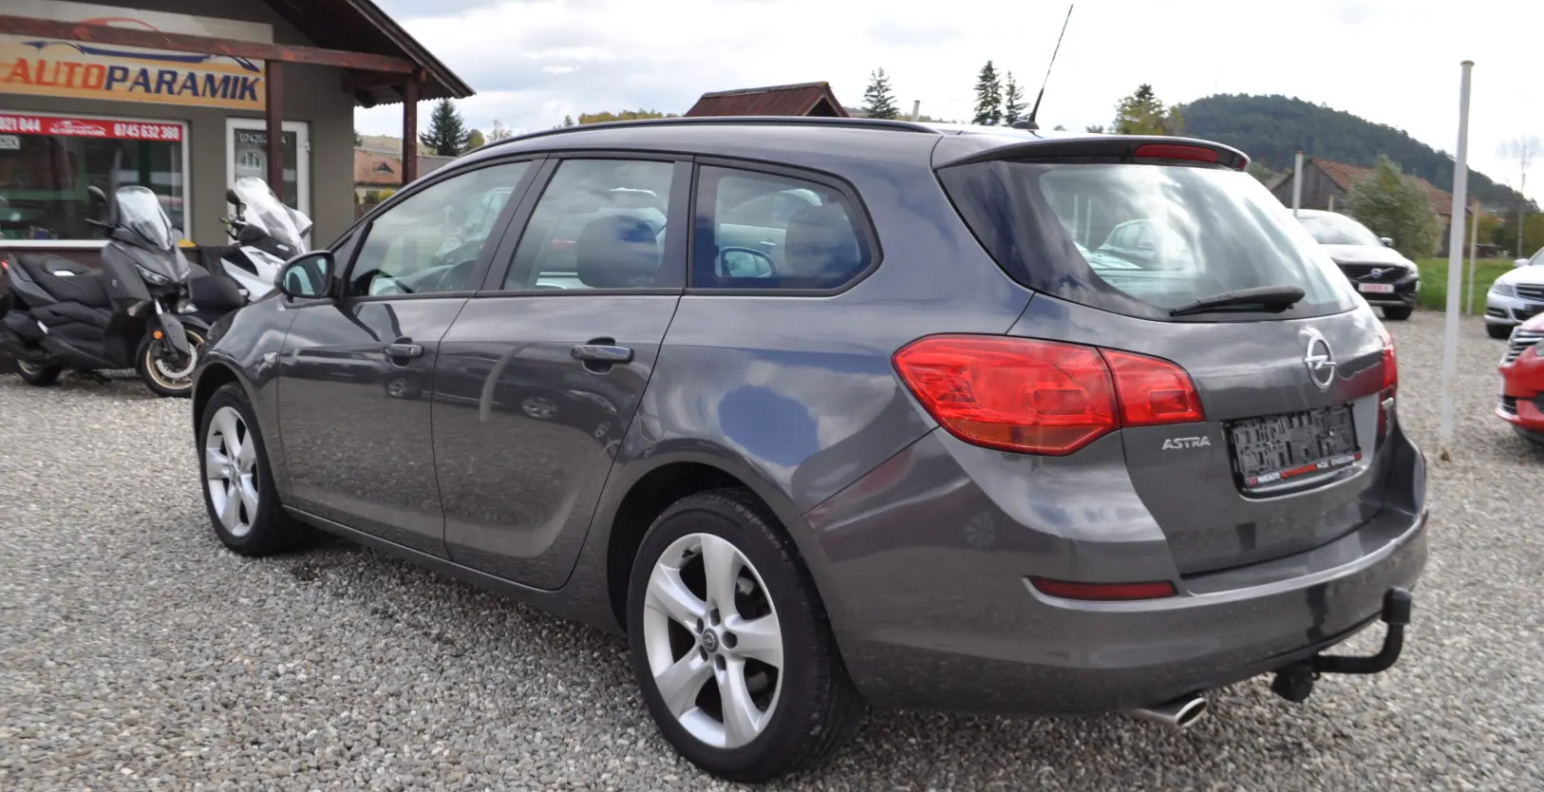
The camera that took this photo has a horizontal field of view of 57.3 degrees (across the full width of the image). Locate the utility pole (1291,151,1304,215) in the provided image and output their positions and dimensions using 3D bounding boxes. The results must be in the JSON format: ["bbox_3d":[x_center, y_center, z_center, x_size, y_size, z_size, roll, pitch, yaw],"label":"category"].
[{"bbox_3d":[5.876,-1.670,15.930,0.075,2.150,0.075,1,7,0],"label":"utility pole"}]

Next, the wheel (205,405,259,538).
[{"bbox_3d":[-1.896,0.268,5.191,0.190,0.478,0.478,-6,10,-42],"label":"wheel"}]

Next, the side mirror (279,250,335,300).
[{"bbox_3d":[-1.469,-0.381,4.456,0.195,0.160,0.120,-6,10,-42],"label":"side mirror"}]

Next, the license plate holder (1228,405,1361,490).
[{"bbox_3d":[1.131,0.101,3.034,0.530,0.130,0.020,-6,-6,-42],"label":"license plate holder"}]

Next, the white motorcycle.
[{"bbox_3d":[-4.159,-0.879,10.689,2.150,1.480,0.800,6,9,37],"label":"white motorcycle"}]

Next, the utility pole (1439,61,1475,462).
[{"bbox_3d":[3.792,-0.736,7.833,0.070,2.190,0.070,0,7,0],"label":"utility pole"}]

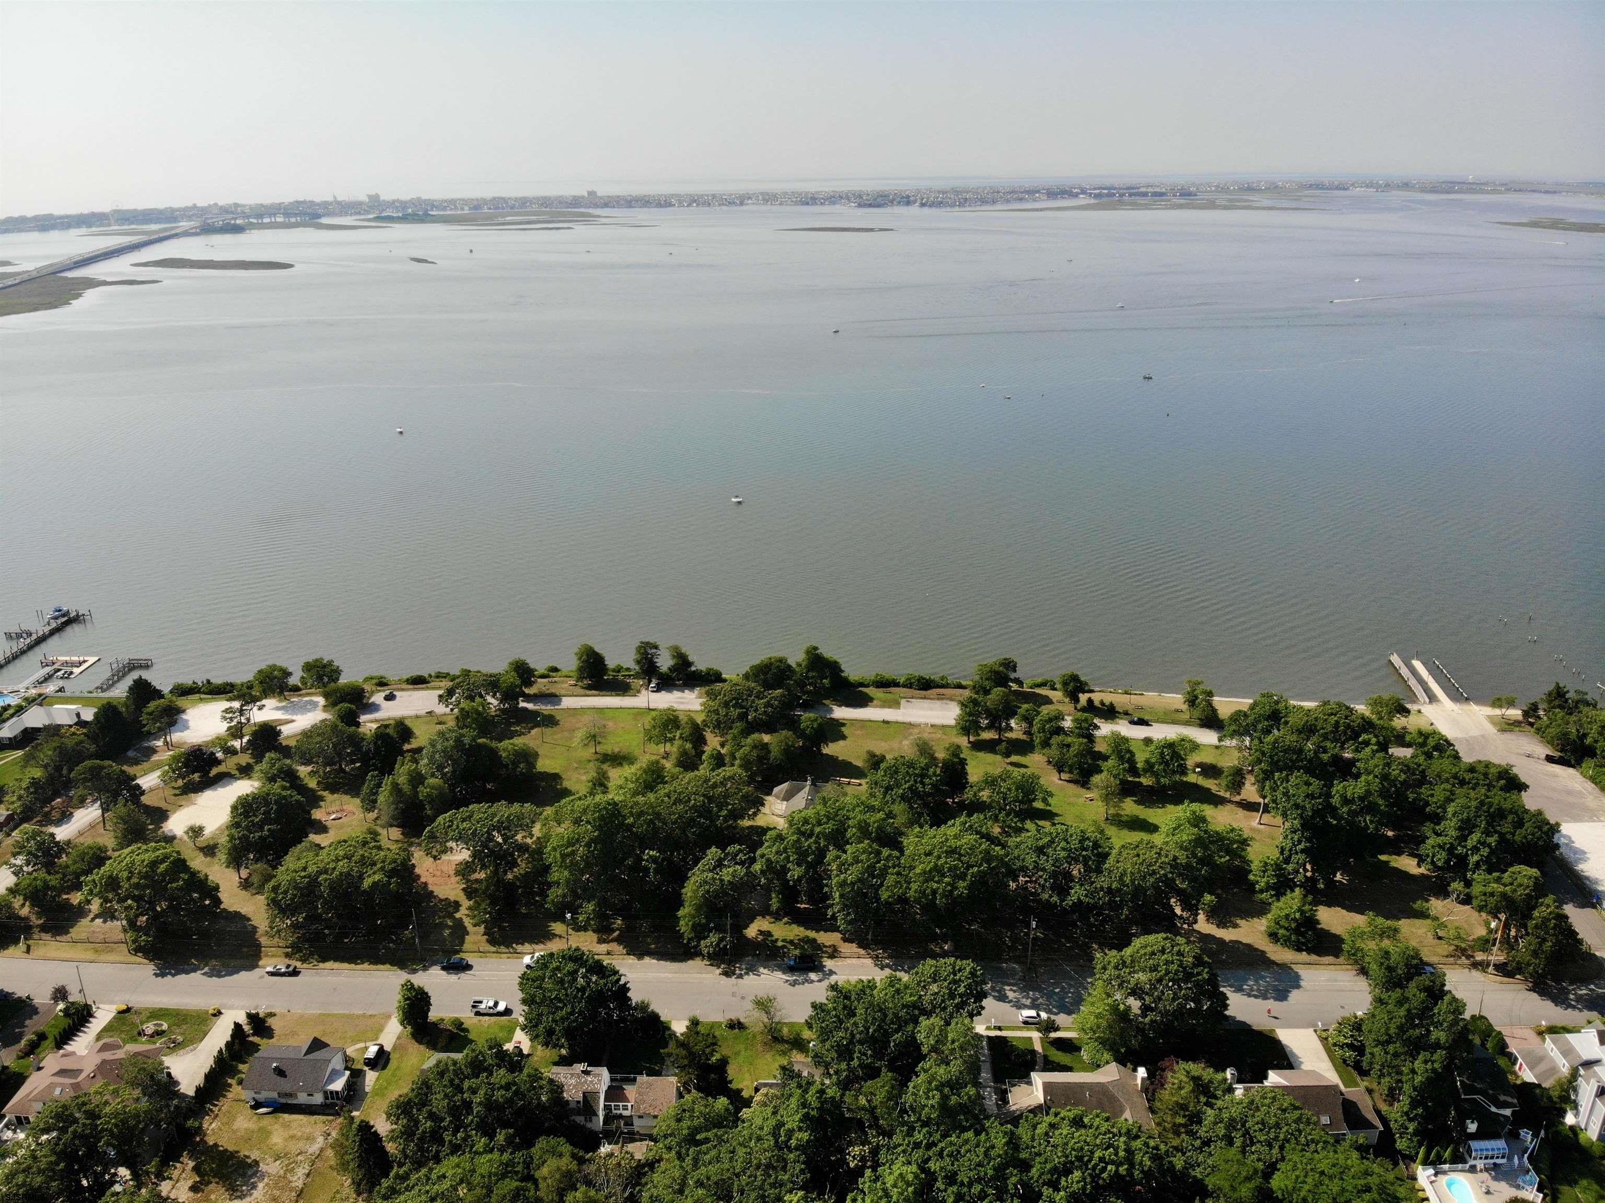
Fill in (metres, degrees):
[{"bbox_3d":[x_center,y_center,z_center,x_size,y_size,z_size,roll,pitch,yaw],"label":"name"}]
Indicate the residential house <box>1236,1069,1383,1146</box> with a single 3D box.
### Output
[{"bbox_3d":[65.135,65.199,146.439,18.500,7.000,10.200,0,21,2],"label":"residential house"}]

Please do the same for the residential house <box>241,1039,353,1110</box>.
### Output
[{"bbox_3d":[-69.390,65.202,154.701,13.400,4.500,8.400,0,21,2],"label":"residential house"}]

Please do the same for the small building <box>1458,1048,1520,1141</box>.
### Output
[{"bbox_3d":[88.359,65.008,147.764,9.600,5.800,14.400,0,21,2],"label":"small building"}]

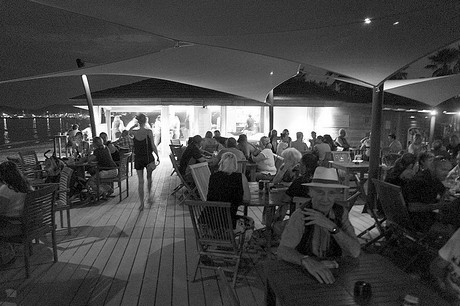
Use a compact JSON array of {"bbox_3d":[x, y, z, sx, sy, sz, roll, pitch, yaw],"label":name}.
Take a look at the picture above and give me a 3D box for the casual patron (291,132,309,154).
[{"bbox_3d":[1.620,0.142,7.217,0.520,1.250,0.720,2,7,17],"label":"casual patron"}]

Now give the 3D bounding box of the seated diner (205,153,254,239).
[{"bbox_3d":[0.030,0.621,3.414,0.480,1.280,0.720,3,7,25],"label":"seated diner"}]

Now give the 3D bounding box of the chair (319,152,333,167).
[{"bbox_3d":[2.130,0.415,6.843,0.470,0.900,0.570,-6,9,-44],"label":"chair"}]

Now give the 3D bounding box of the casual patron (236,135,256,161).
[{"bbox_3d":[0.360,0.236,6.473,0.700,1.240,0.480,6,9,41],"label":"casual patron"}]

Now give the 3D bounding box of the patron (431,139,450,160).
[{"bbox_3d":[3.620,0.376,5.382,0.720,1.220,0.520,-7,10,-45],"label":"patron"}]

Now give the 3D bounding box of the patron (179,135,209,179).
[{"bbox_3d":[-0.760,0.255,6.522,0.680,1.260,0.500,-1,7,-11],"label":"patron"}]

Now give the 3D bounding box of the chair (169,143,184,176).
[{"bbox_3d":[-1.230,0.230,8.442,0.580,0.870,0.470,5,8,35],"label":"chair"}]

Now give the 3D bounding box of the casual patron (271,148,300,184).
[{"bbox_3d":[0.800,0.527,4.242,0.500,1.190,0.700,6,9,41],"label":"casual patron"}]

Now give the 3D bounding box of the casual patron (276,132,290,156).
[{"bbox_3d":[1.300,0.091,7.564,0.700,1.270,0.480,7,10,45],"label":"casual patron"}]

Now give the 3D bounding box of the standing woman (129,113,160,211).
[{"bbox_3d":[-1.540,0.160,5.474,0.560,1.690,0.480,-1,7,-9],"label":"standing woman"}]

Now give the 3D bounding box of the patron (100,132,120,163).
[{"bbox_3d":[-2.720,0.184,6.870,0.720,1.250,0.460,2,7,17],"label":"patron"}]

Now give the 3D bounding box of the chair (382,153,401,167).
[{"bbox_3d":[3.460,0.427,6.744,0.470,0.900,0.570,-2,7,-20],"label":"chair"}]

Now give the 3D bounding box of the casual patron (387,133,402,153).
[{"bbox_3d":[4.220,0.089,8.013,0.680,1.250,0.460,1,7,5],"label":"casual patron"}]

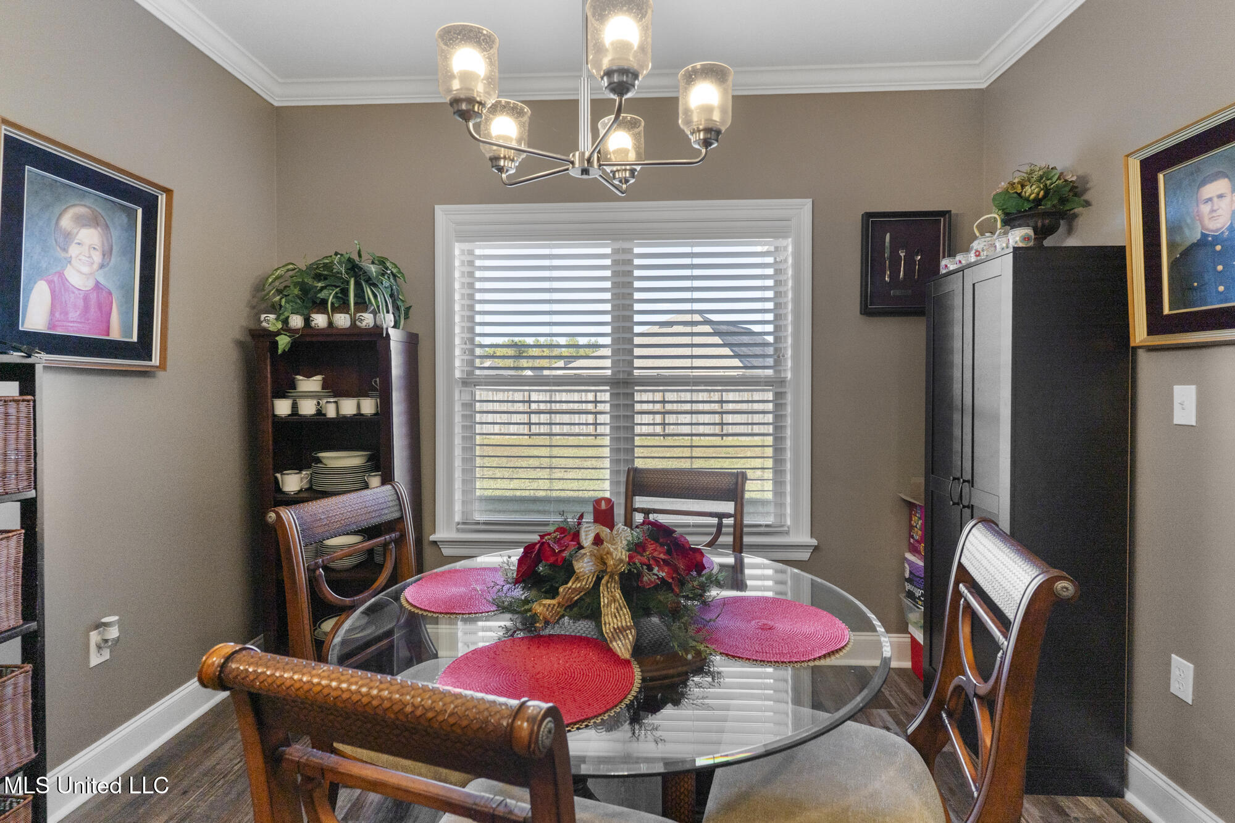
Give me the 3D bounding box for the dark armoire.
[{"bbox_3d":[1.448,0.351,2.138,0.364,1.755,0.574,0,2,3],"label":"dark armoire"}]

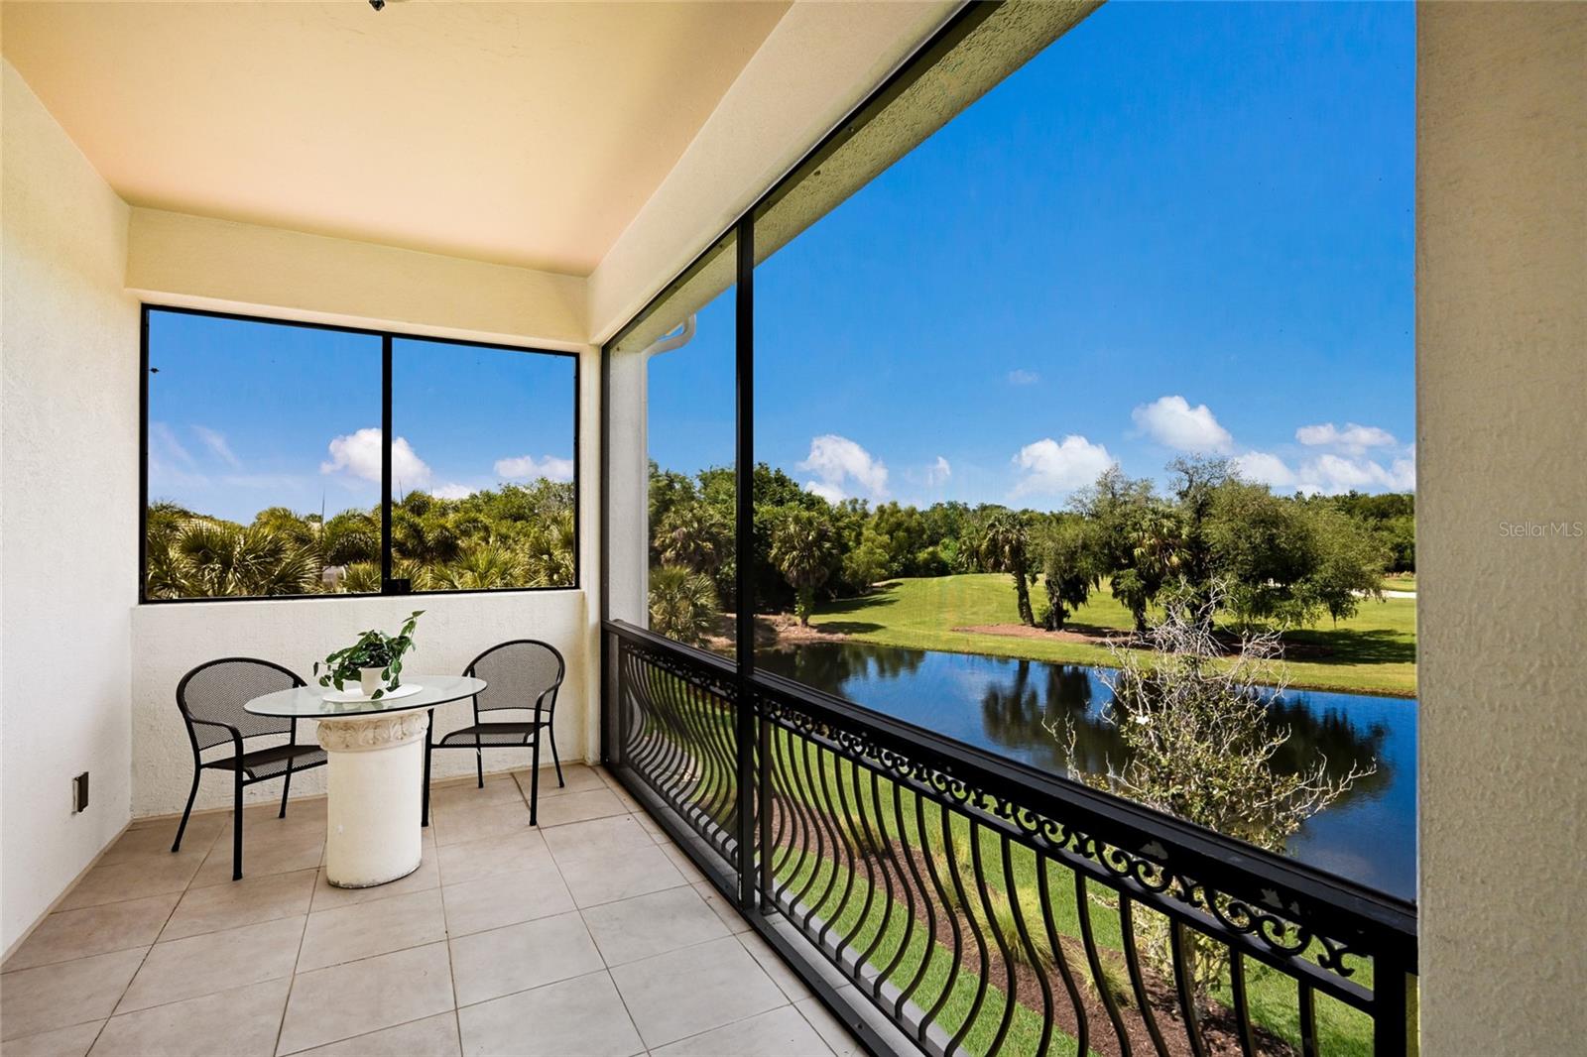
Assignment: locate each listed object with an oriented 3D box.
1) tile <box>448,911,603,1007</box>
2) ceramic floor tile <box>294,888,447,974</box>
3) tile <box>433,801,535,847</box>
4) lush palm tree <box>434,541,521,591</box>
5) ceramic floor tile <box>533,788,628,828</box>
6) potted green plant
[{"bbox_3d":[-0.941,1.500,2.629,0.466,0.012,0.447,0,0,-28],"label":"tile"},{"bbox_3d":[-1.563,1.500,2.805,0.466,0.012,0.447,0,0,-28],"label":"ceramic floor tile"},{"bbox_3d":[-1.551,1.482,3.765,0.456,0.012,0.452,0,0,-28],"label":"tile"},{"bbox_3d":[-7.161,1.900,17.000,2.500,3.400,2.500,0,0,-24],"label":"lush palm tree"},{"bbox_3d":[-1.145,1.484,3.980,0.456,0.012,0.452,0,0,-28],"label":"ceramic floor tile"},{"bbox_3d":[-1.783,0.522,3.156,0.420,0.360,0.370,0,0,-28],"label":"potted green plant"}]

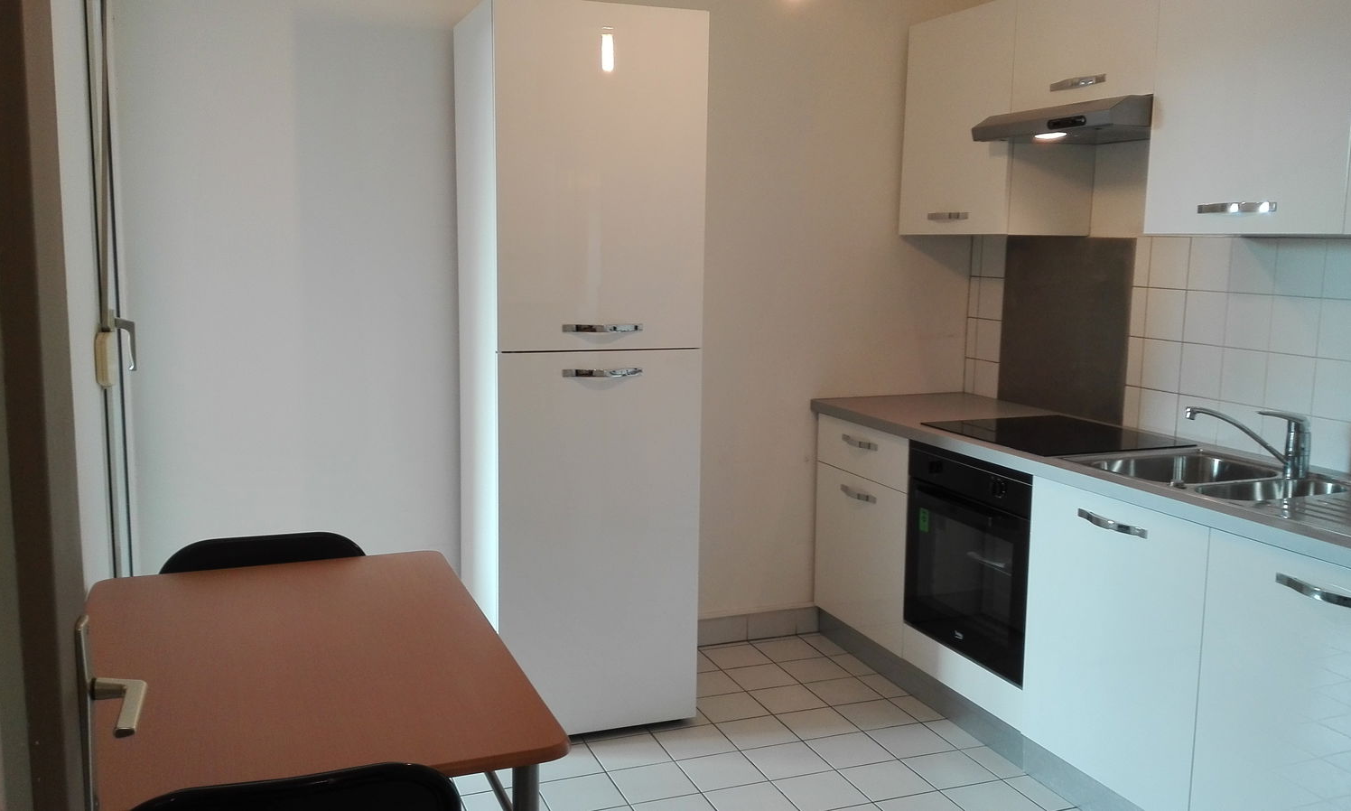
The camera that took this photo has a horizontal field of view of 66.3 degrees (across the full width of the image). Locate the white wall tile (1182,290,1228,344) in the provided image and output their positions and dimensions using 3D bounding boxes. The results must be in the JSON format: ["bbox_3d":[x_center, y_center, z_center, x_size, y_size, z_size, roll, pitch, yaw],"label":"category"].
[{"bbox_3d":[1.547,-0.253,3.008,0.010,0.153,0.143,-1,9,-23],"label":"white wall tile"}]

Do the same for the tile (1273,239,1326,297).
[{"bbox_3d":[1.714,-0.374,2.832,0.010,0.160,0.147,-2,9,-21],"label":"tile"}]

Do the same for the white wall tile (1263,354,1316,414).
[{"bbox_3d":[1.712,-0.061,2.874,0.010,0.160,0.147,-2,9,-21],"label":"white wall tile"}]

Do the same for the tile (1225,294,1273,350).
[{"bbox_3d":[1.600,-0.233,2.884,0.010,0.152,0.136,-3,9,-24],"label":"tile"}]

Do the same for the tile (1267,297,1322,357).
[{"bbox_3d":[1.714,-0.219,2.852,0.010,0.160,0.147,-2,9,-21],"label":"tile"}]

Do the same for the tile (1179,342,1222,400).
[{"bbox_3d":[1.534,-0.100,3.011,0.010,0.151,0.149,-2,8,-21],"label":"tile"}]

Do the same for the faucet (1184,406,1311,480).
[{"bbox_3d":[1.470,0.092,2.667,0.288,0.167,0.060,3,9,15],"label":"faucet"}]

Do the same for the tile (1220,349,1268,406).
[{"bbox_3d":[1.659,-0.083,3.010,0.010,0.160,0.147,-2,9,-21],"label":"tile"}]

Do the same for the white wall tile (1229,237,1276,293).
[{"bbox_3d":[1.661,-0.400,2.966,0.010,0.160,0.147,-2,9,-21],"label":"white wall tile"}]

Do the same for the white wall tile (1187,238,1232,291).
[{"bbox_3d":[1.547,-0.407,2.989,0.010,0.152,0.136,-3,9,-24],"label":"white wall tile"}]

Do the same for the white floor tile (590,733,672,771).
[{"bbox_3d":[-0.131,0.983,2.919,0.203,0.010,0.186,-1,9,-23],"label":"white floor tile"}]

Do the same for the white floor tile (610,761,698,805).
[{"bbox_3d":[-0.060,1.010,2.751,0.203,0.010,0.186,-1,9,-23],"label":"white floor tile"}]

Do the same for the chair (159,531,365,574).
[{"bbox_3d":[-0.767,0.681,1.955,0.450,0.800,0.480,-1,8,-23],"label":"chair"}]

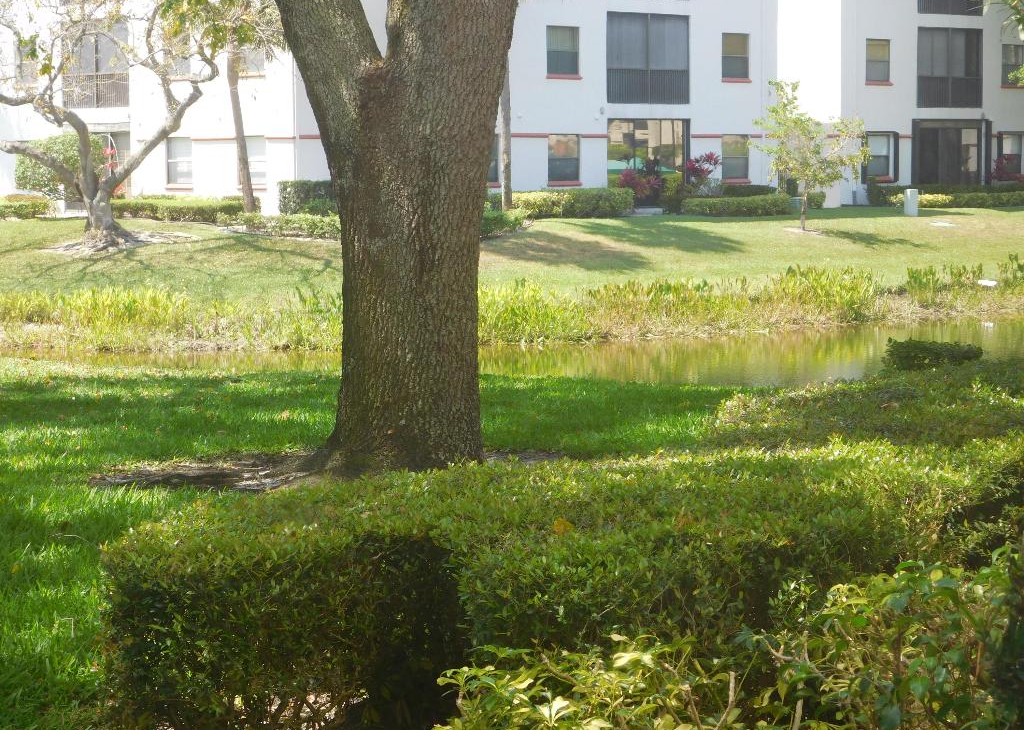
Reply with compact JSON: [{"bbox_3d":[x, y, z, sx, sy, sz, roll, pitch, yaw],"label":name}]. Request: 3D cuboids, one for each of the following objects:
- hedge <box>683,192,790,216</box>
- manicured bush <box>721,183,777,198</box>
[{"bbox_3d":[5.894,-4.205,62.000,2.934,0.573,1.100,-5,7,-41],"label":"hedge"},{"bbox_3d":[6.371,-4.521,64.000,1.583,0.667,0.800,-5,7,-41],"label":"manicured bush"}]

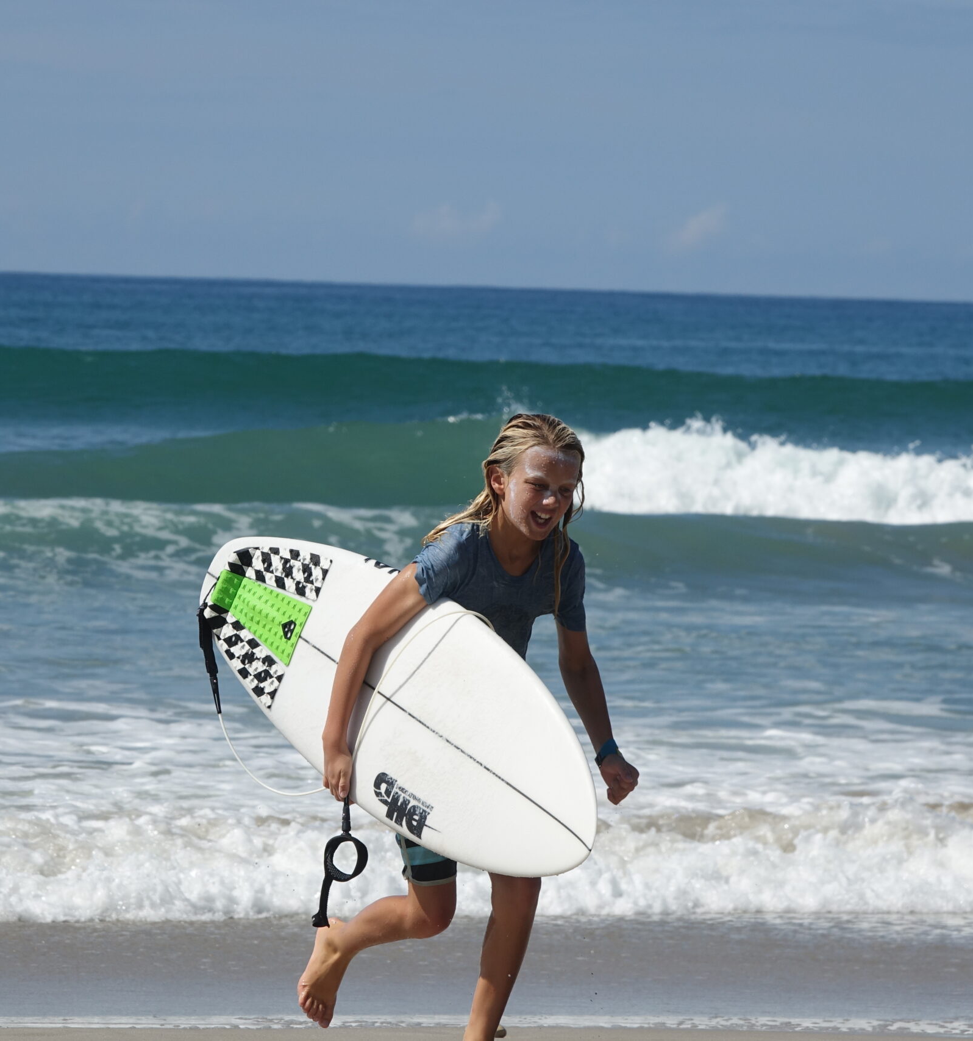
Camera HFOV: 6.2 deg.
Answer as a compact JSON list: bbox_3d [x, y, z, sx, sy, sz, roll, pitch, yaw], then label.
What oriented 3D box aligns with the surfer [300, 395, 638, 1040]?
[{"bbox_3d":[-0.026,0.409,16.700,0.580,1.240,0.820,1,2,-28],"label":"surfer"}]

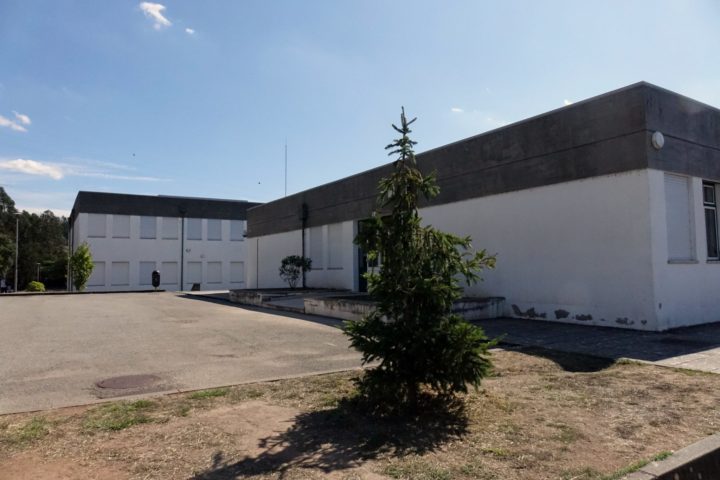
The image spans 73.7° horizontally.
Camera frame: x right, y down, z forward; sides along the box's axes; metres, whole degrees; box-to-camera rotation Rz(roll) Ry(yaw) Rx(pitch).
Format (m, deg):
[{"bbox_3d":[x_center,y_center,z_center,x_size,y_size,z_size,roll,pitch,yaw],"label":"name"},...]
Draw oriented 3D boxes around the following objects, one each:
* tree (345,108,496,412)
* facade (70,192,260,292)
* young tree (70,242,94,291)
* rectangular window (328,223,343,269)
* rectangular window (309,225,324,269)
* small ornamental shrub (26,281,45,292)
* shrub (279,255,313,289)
[{"bbox_3d":[0.544,0.171,4.313,1.337,2.704,1.337,-1,-4,7],"label":"tree"},{"bbox_3d":[-17.599,0.977,50.737,21.900,7.677,21.900,2,-4,-33],"label":"facade"},{"bbox_3d":[-17.922,1.760,31.000,1.342,3.197,1.342,1,-4,-30],"label":"young tree"},{"bbox_3d":[-0.969,0.260,18.887,0.150,1.767,1.210,2,-4,-33],"label":"rectangular window"},{"bbox_3d":[-1.801,0.350,20.162,0.150,1.767,1.210,2,-4,-33],"label":"rectangular window"},{"bbox_3d":[-18.900,2.727,28.000,0.919,0.671,0.919,2,-4,-34],"label":"small ornamental shrub"},{"bbox_3d":[-2.710,1.344,20.326,1.385,1.419,1.385,0,-4,-8],"label":"shrub"}]

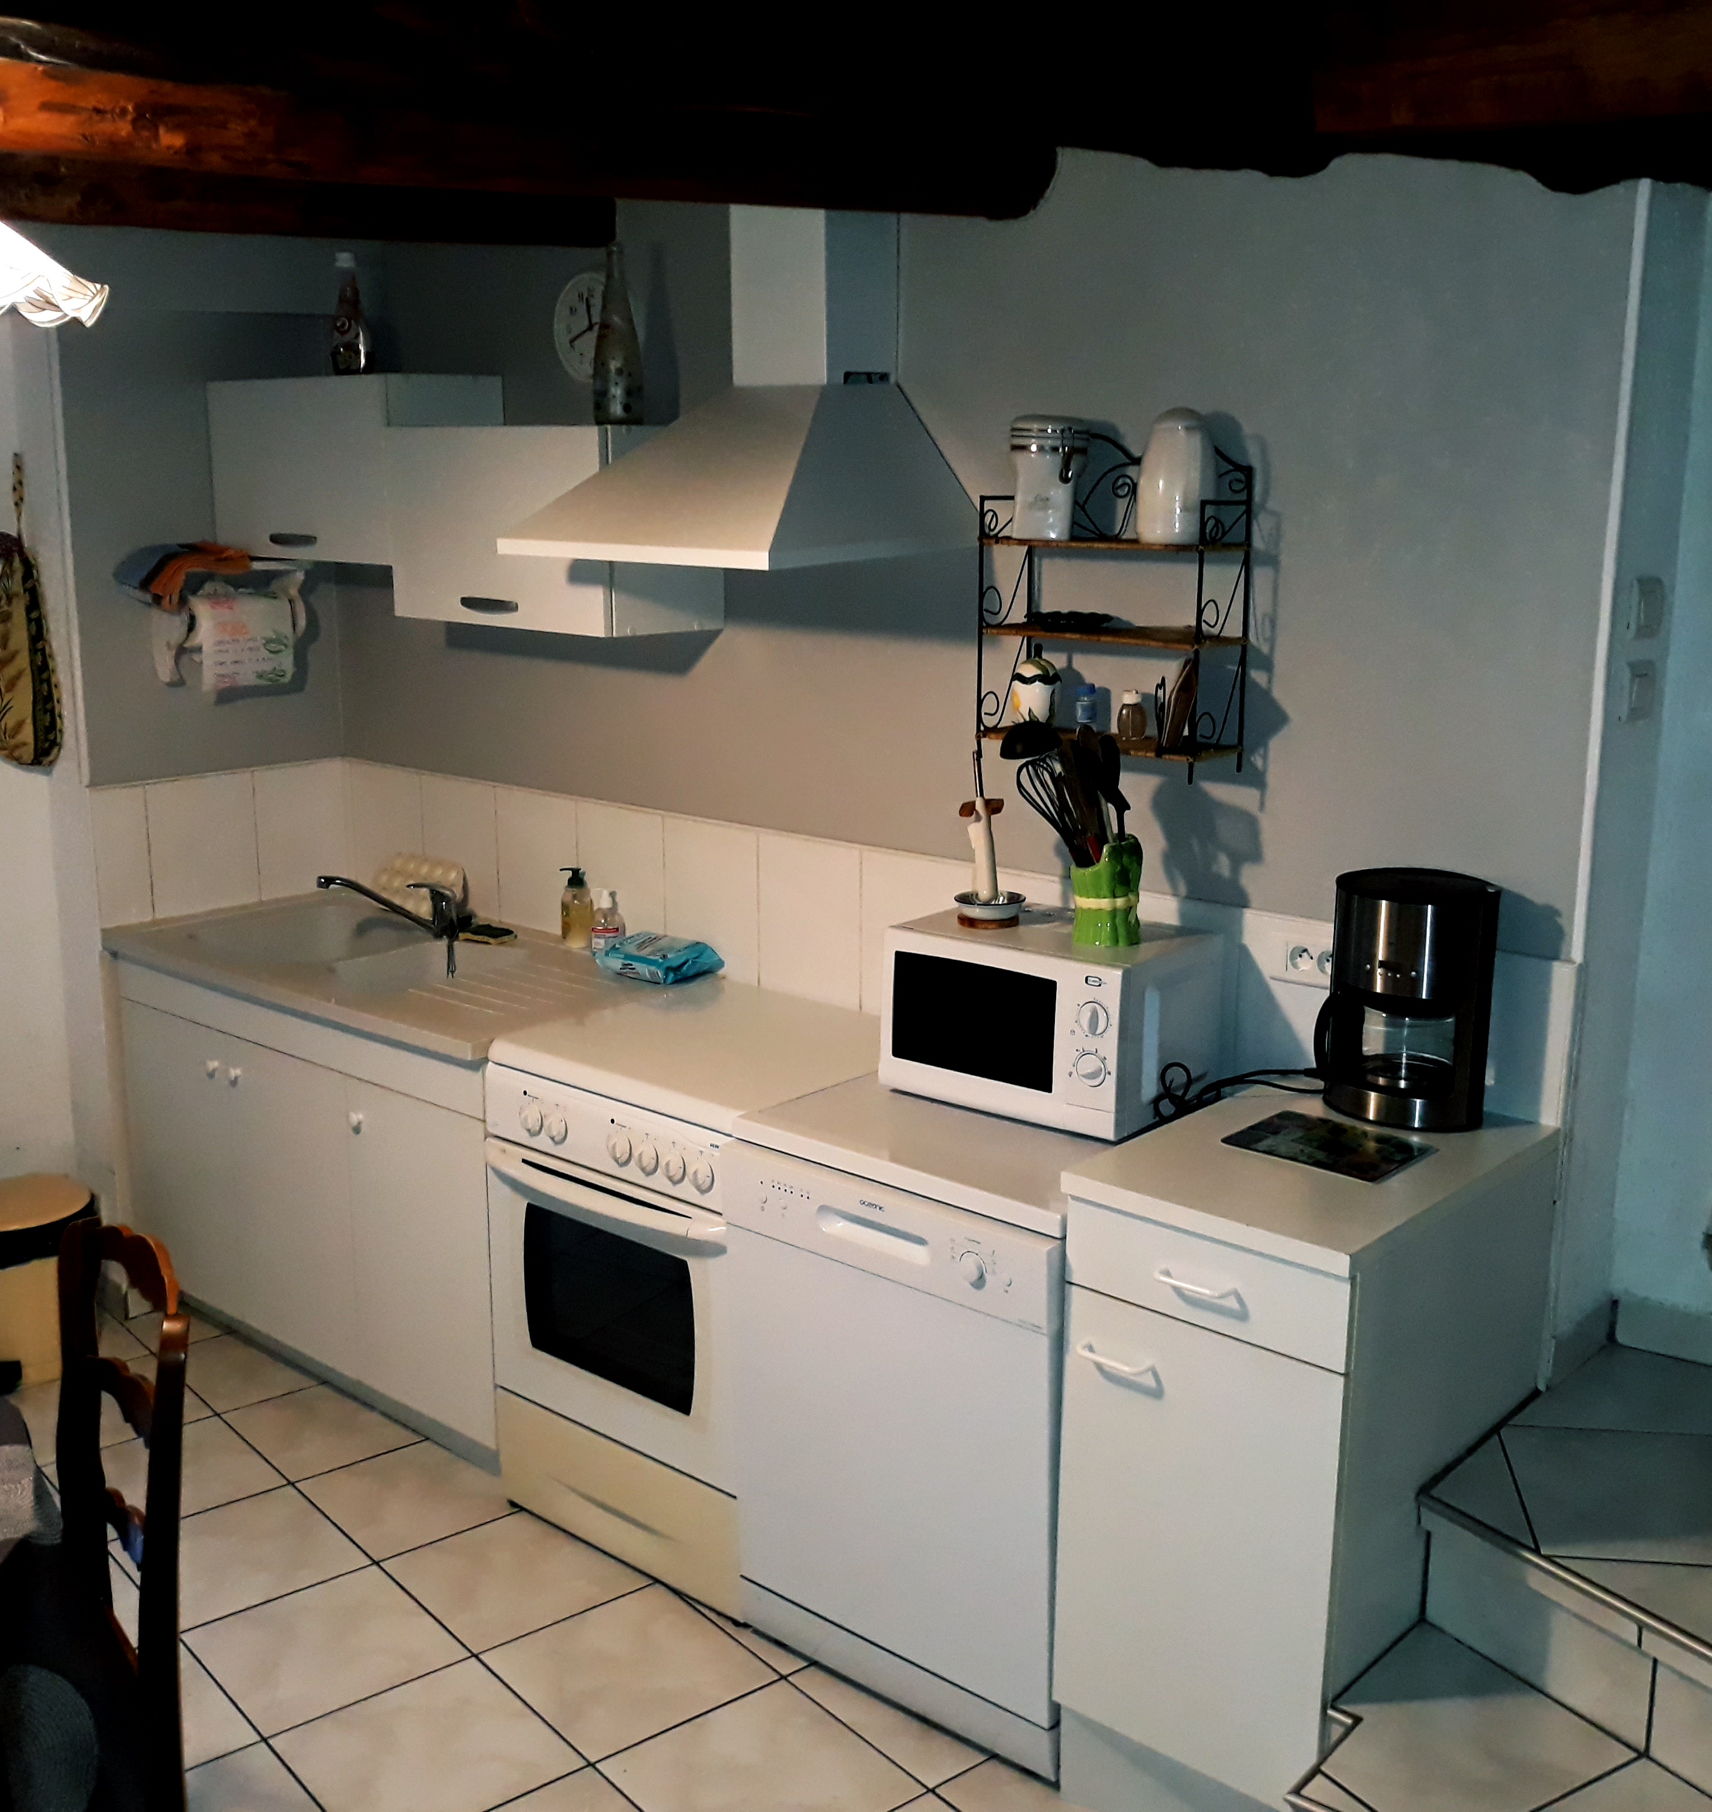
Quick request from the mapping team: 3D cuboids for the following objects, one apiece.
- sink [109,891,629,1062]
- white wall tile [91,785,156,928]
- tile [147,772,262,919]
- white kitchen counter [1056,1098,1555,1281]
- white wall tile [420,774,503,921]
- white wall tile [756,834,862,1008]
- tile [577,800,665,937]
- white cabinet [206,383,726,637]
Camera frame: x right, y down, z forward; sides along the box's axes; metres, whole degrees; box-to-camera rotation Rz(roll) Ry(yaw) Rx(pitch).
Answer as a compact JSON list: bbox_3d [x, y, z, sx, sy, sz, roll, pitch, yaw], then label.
[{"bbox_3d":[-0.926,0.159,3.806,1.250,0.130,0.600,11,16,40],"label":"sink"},{"bbox_3d":[-1.547,-0.107,3.972,0.010,0.298,0.126,11,15,39],"label":"white wall tile"},{"bbox_3d":[-1.414,-0.134,4.088,0.010,0.291,0.253,11,16,40],"label":"tile"},{"bbox_3d":[0.605,0.331,2.449,0.391,0.029,0.614,11,16,40],"label":"white kitchen counter"},{"bbox_3d":[-0.864,-0.125,4.131,0.257,0.285,0.010,11,16,40],"label":"white wall tile"},{"bbox_3d":[-0.083,0.028,3.477,0.253,0.285,0.010,11,16,40],"label":"white wall tile"},{"bbox_3d":[-0.470,-0.054,3.800,0.255,0.285,0.010,11,16,40],"label":"tile"},{"bbox_3d":[-0.808,-0.809,3.737,1.213,0.467,0.305,11,15,39],"label":"white cabinet"}]

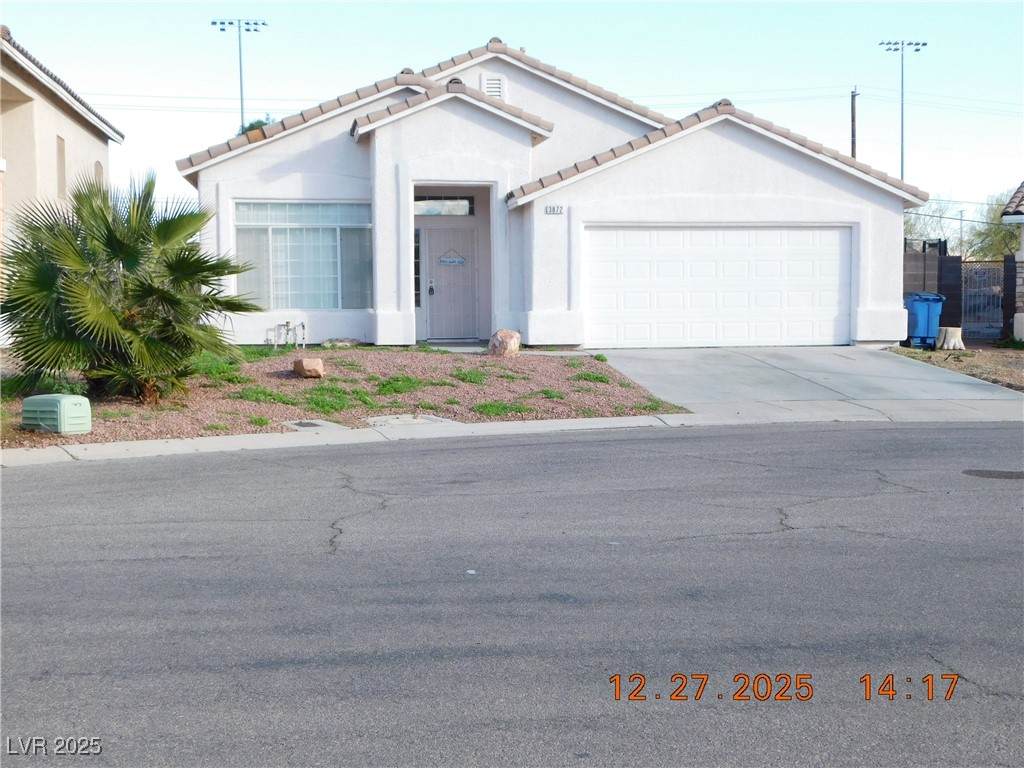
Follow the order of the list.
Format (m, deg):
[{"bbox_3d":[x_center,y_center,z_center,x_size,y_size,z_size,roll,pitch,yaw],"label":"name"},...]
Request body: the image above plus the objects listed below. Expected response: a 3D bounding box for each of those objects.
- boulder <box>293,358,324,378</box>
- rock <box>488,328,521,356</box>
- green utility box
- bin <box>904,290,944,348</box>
[{"bbox_3d":[-2.913,-0.222,19.100,0.430,0.280,0.360,-1,4,-9],"label":"boulder"},{"bbox_3d":[-0.120,-0.684,22.200,0.540,0.470,0.450,-1,4,0],"label":"rock"},{"bbox_3d":[-4.758,0.314,13.950,0.510,0.380,0.470,1,4,25],"label":"green utility box"},{"bbox_3d":[7.774,-1.181,25.150,0.720,1.110,0.840,0,4,1],"label":"bin"}]

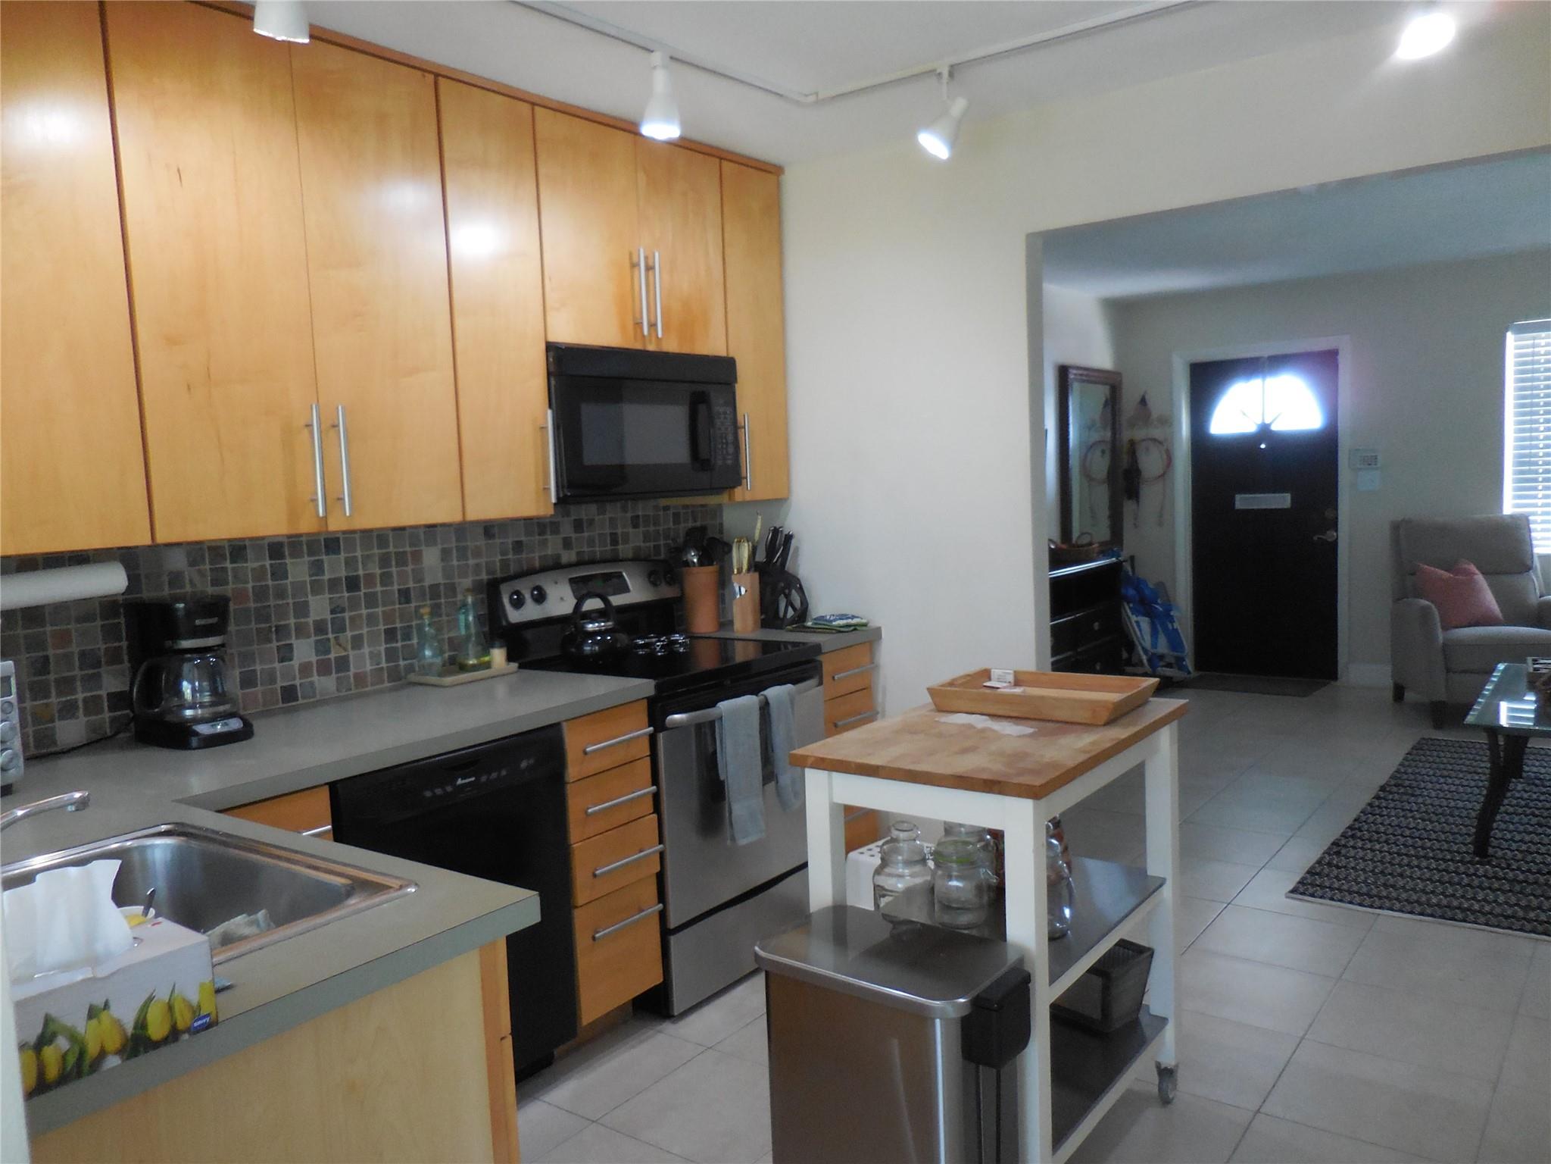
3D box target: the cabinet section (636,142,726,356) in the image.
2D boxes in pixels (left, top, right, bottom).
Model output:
[{"bbox_3d":[-0.406,-1.005,3.526,0.324,0.607,0.379,1,6,37],"label":"cabinet section"}]

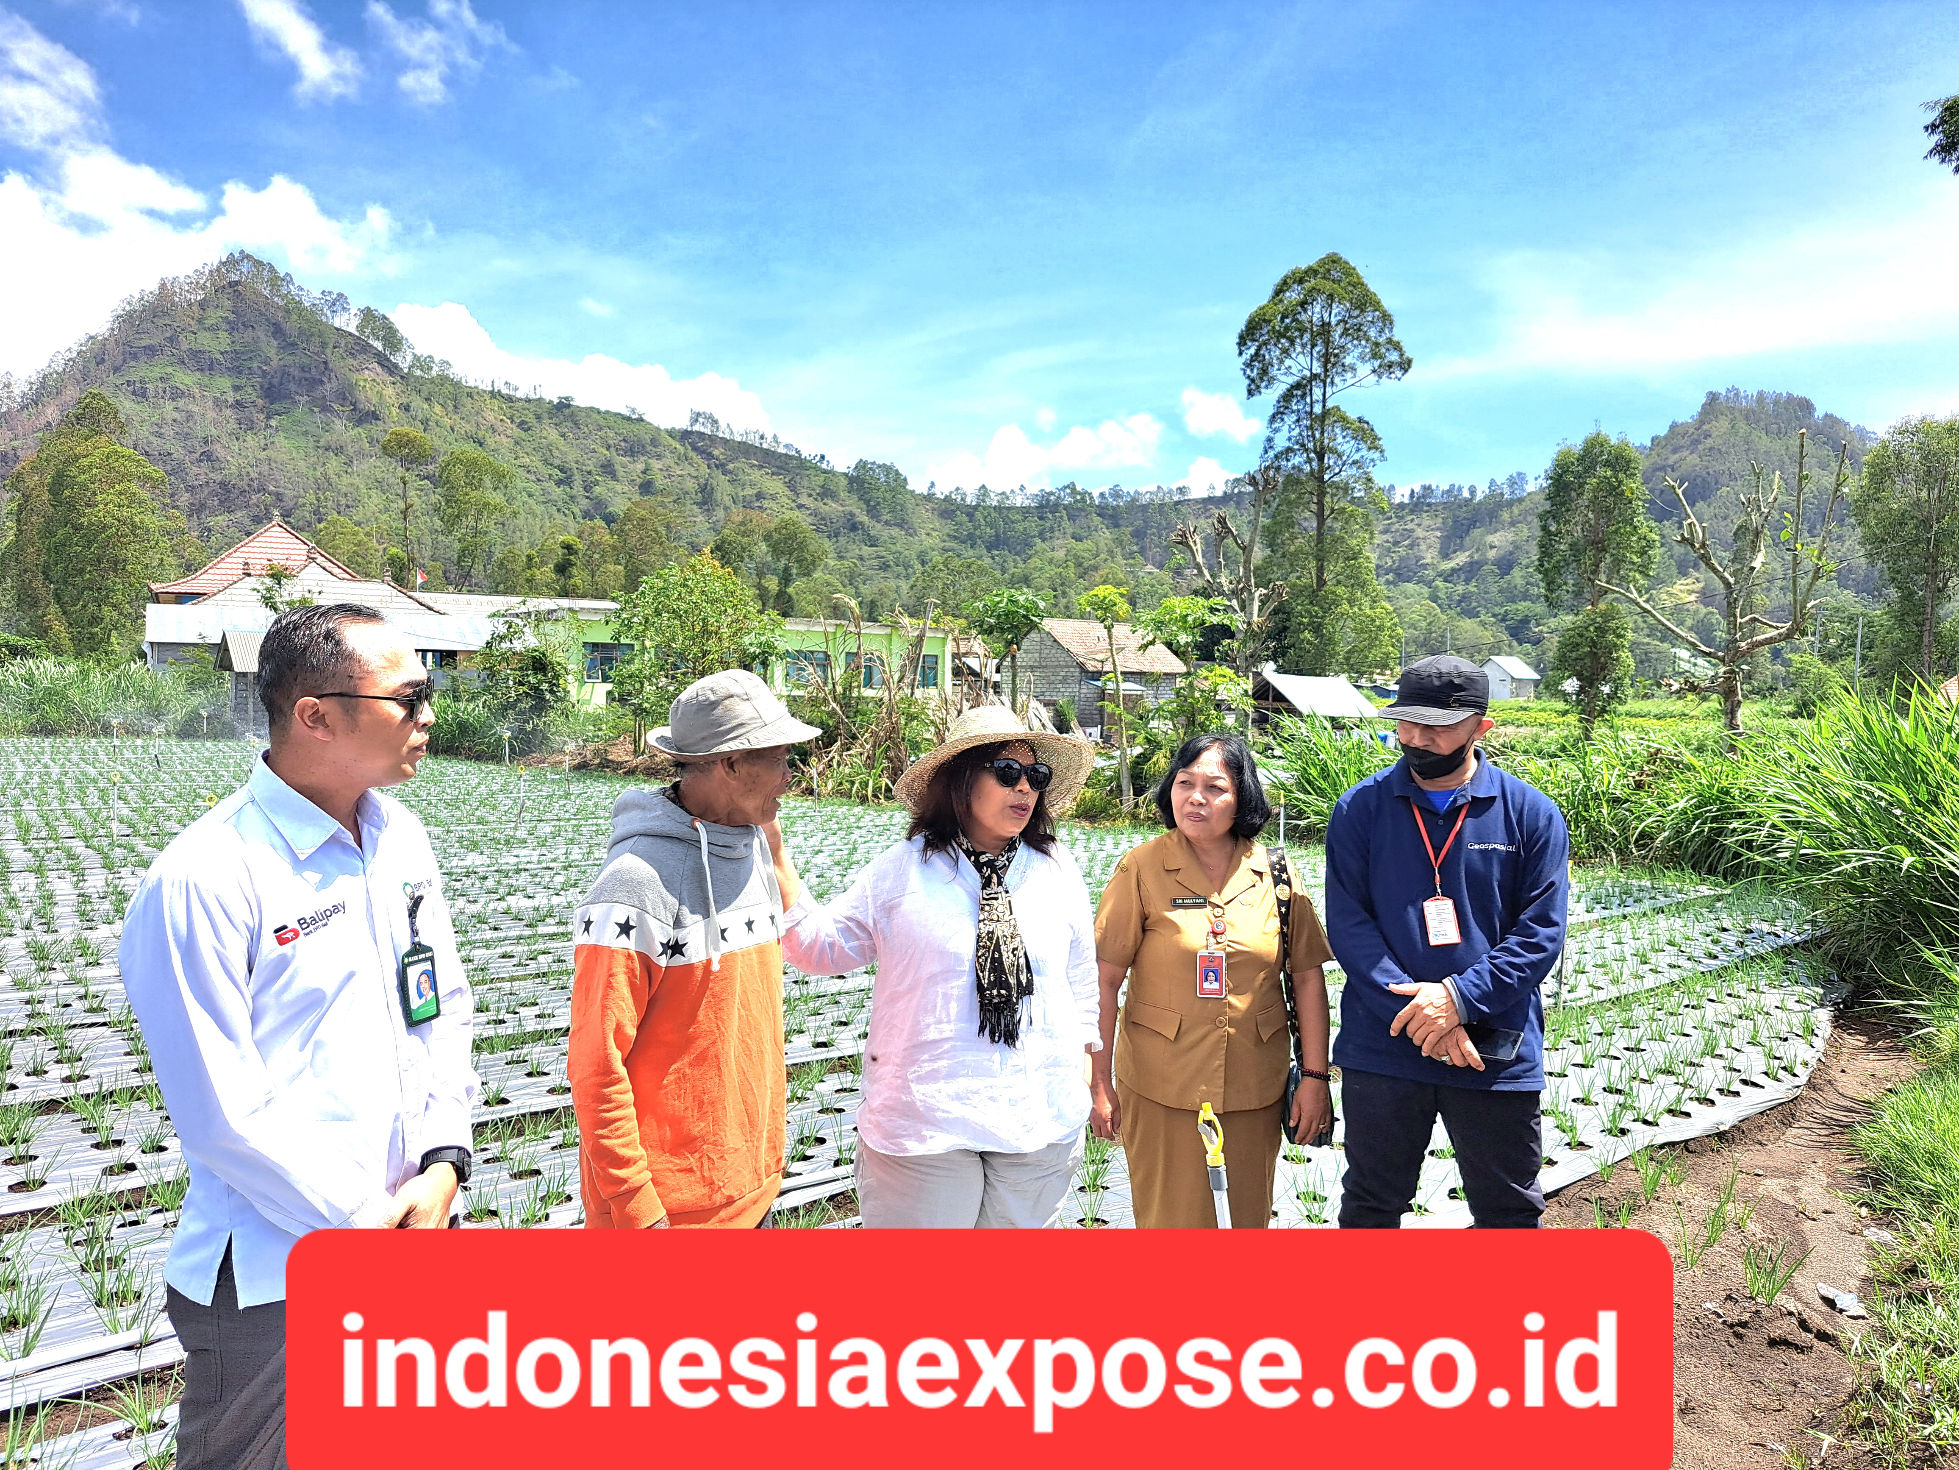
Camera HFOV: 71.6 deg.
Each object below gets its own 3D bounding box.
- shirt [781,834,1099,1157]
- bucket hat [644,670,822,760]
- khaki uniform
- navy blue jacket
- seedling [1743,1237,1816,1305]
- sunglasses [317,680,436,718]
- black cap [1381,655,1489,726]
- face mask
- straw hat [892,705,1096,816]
[{"bbox_3d":[-0.070,0.461,2.540,0.580,0.590,0.340,0,1,-7],"label":"shirt"},{"bbox_3d":[-0.425,-0.040,2.320,0.310,0.145,0.280,-10,5,-25],"label":"bucket hat"},{"bbox_3d":[0.522,0.730,3.020,0.520,1.040,0.300,0,2,-1],"label":"khaki uniform"},{"bbox_3d":[0.932,0.352,2.730,0.490,0.660,0.320,0,1,22],"label":"navy blue jacket"},{"bbox_3d":[2.058,1.376,3.500,0.170,0.155,0.150,0,1,0],"label":"seedling"},{"bbox_3d":[-0.816,-0.047,1.800,0.150,0.047,0.145,0,1,-10],"label":"sunglasses"},{"bbox_3d":[0.896,-0.096,2.710,0.185,0.120,0.250,1,15,45],"label":"black cap"},{"bbox_3d":[0.879,0.039,2.650,0.135,0.085,0.085,1,16,45],"label":"face mask"},{"bbox_3d":[0.015,0.041,2.500,0.370,0.150,0.380,0,-19,-31],"label":"straw hat"}]

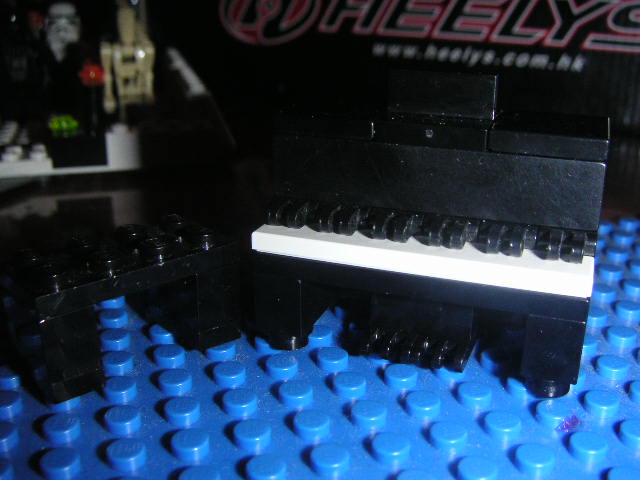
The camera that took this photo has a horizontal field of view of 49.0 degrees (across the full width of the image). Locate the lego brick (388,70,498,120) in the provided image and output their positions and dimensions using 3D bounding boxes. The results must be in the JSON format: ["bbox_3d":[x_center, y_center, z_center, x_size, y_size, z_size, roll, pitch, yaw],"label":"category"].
[{"bbox_3d":[0.018,-0.022,0.105,0.016,0.006,0.002,8,21,19],"label":"lego brick"}]

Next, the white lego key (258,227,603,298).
[{"bbox_3d":[0.014,0.002,0.101,0.048,0.003,0.008,8,21,19],"label":"white lego key"}]

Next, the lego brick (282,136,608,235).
[{"bbox_3d":[0.017,-0.010,0.105,0.048,0.010,0.010,8,21,19],"label":"lego brick"}]

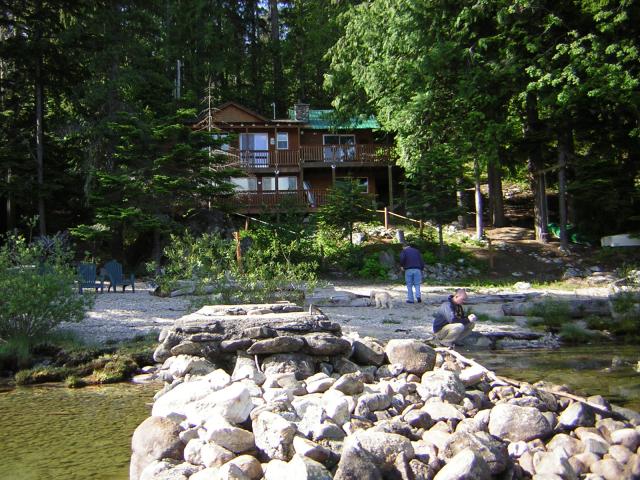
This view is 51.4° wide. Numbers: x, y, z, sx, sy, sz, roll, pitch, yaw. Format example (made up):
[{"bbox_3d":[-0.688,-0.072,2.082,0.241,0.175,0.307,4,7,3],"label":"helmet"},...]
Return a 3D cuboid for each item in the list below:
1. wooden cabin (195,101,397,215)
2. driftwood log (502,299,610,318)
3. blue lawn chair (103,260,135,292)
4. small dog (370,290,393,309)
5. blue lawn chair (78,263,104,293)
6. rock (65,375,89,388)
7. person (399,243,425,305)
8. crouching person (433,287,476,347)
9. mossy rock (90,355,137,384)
[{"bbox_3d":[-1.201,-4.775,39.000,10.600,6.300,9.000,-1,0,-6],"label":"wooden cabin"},{"bbox_3d":[5.330,1.555,15.000,2.450,0.340,0.360,-1,0,7],"label":"driftwood log"},{"bbox_3d":[-6.176,1.119,20.400,0.740,0.980,0.850,-1,0,-41],"label":"blue lawn chair"},{"bbox_3d":[1.635,1.588,17.700,0.630,0.480,0.260,-1,0,-5],"label":"small dog"},{"bbox_3d":[-6.969,1.159,20.300,0.740,0.960,0.850,-1,0,-31],"label":"blue lawn chair"},{"bbox_3d":[-3.329,1.935,9.100,0.290,0.170,0.250,-1,0,-6],"label":"rock"},{"bbox_3d":[2.571,0.941,18.700,0.620,1.690,0.380,-1,0,-7],"label":"person"},{"bbox_3d":[2.283,1.324,11.300,0.700,0.980,0.540,-1,0,22],"label":"crouching person"},{"bbox_3d":[-2.871,1.809,9.300,0.600,0.360,0.460,-1,0,-6],"label":"mossy rock"}]

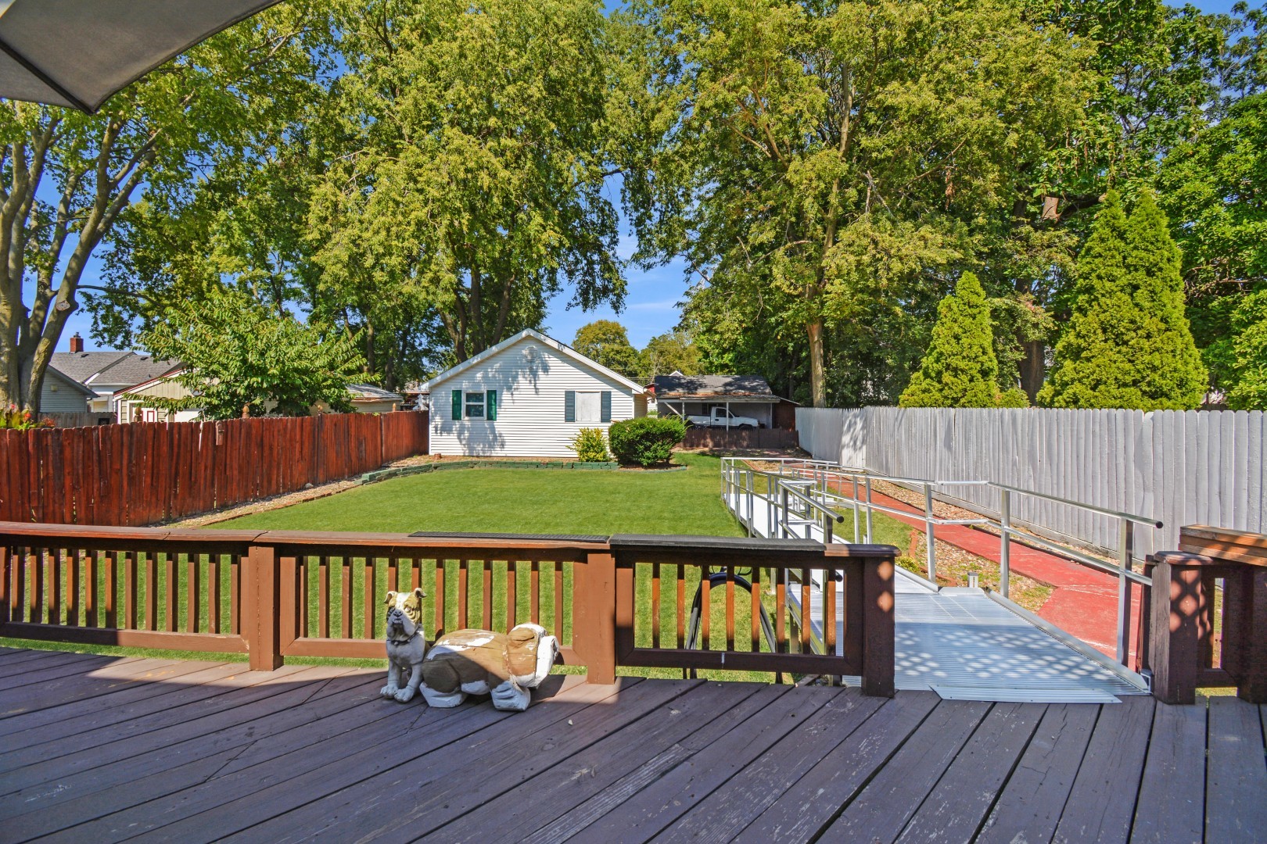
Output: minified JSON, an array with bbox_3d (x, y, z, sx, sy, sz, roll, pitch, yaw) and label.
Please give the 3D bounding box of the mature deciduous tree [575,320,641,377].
[{"bbox_3d":[-3.082,-5.592,57.878,8.000,11.300,8.000,0,2,4],"label":"mature deciduous tree"}]

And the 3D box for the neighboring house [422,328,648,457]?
[{"bbox_3d":[-3.318,-1.185,23.648,7.950,4.600,10.200,0,2,4],"label":"neighboring house"}]

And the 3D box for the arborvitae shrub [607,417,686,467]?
[{"bbox_3d":[0.393,0.607,17.040,2.450,1.560,2.100,0,2,4],"label":"arborvitae shrub"}]

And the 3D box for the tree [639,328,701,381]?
[{"bbox_3d":[4.204,-5.106,57.893,8.500,10.400,8.500,0,2,4],"label":"tree"}]

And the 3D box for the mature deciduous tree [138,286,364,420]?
[{"bbox_3d":[-9.786,-1.023,13.883,5.000,5.150,5.000,0,2,4],"label":"mature deciduous tree"}]

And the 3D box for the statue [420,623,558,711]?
[{"bbox_3d":[-0.735,1.236,2.780,0.670,0.375,0.300,0,2,4],"label":"statue"}]

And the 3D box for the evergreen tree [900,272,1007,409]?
[{"bbox_3d":[8.446,-1.207,14.174,2.500,5.600,2.500,0,2,4],"label":"evergreen tree"}]

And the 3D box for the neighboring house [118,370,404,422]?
[{"bbox_3d":[-14.552,-0.452,21.592,6.900,3.600,6.700,0,2,4],"label":"neighboring house"}]

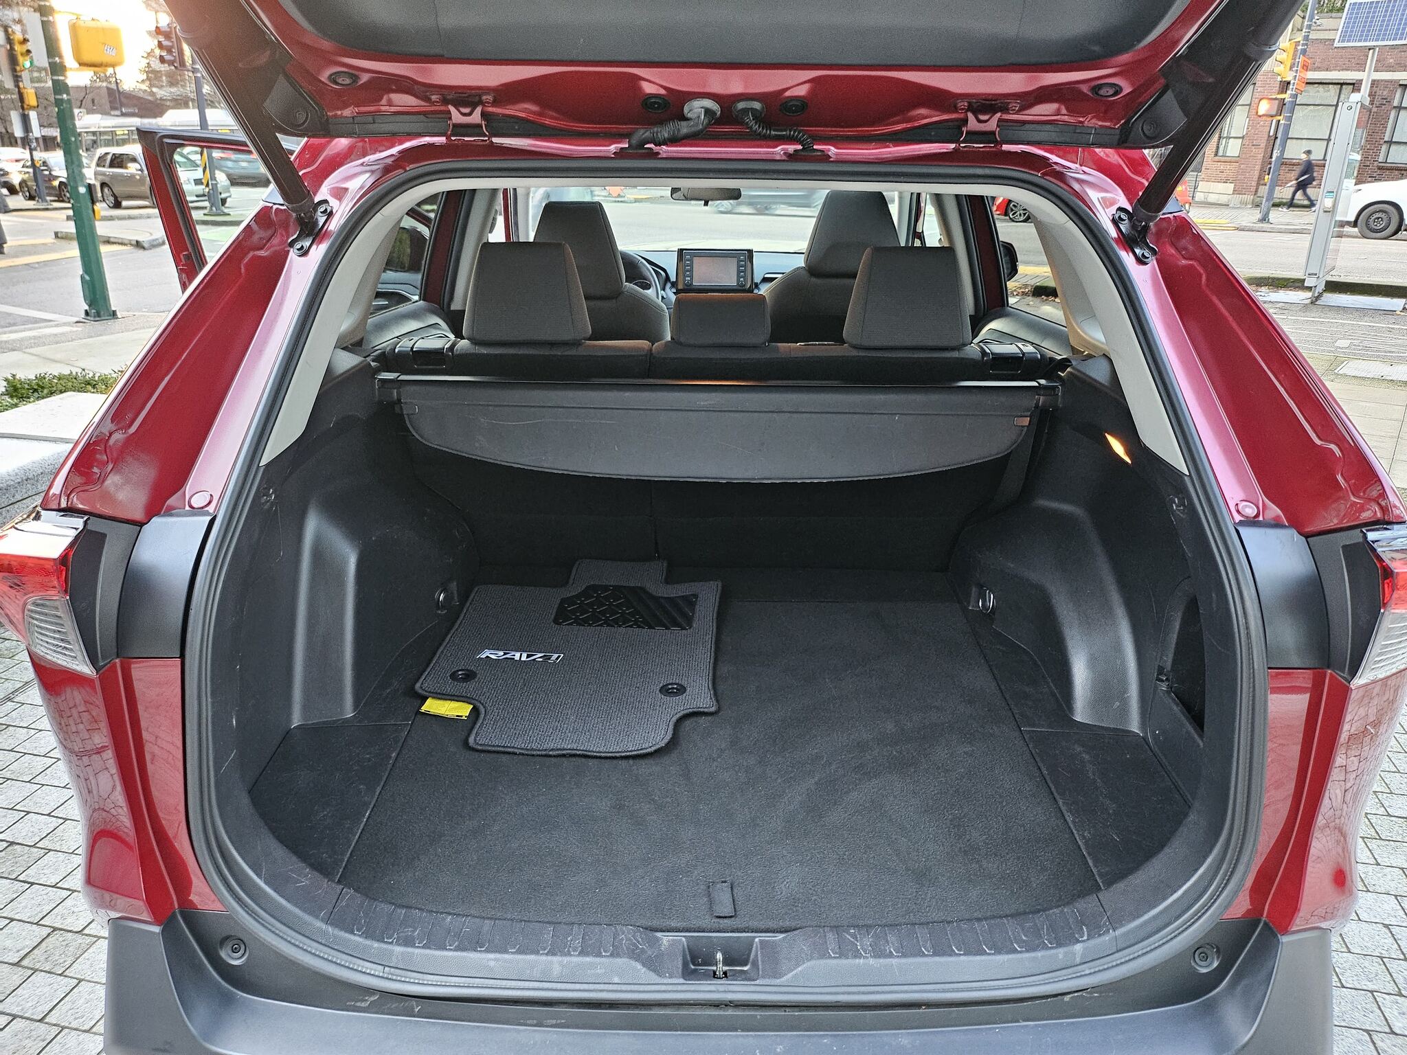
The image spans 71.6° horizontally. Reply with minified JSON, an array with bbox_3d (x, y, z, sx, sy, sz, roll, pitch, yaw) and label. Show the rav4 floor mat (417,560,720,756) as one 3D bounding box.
[{"bbox_3d":[-0.225,0.201,1.816,0.520,0.030,0.710,1,22,1],"label":"rav4 floor mat"}]

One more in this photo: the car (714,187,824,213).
[{"bbox_3d":[2.637,-12.028,34.719,4.600,1.600,1.850,7,21,15],"label":"car"}]

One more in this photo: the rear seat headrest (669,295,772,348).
[{"bbox_3d":[0.032,-0.393,1.860,0.190,0.110,0.100,1,27,1],"label":"rear seat headrest"}]

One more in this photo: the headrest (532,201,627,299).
[{"bbox_3d":[-0.331,-0.723,2.540,0.265,0.230,0.110,1,30,1],"label":"headrest"}]

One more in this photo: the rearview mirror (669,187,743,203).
[{"bbox_3d":[0.009,-1.088,3.150,0.235,0.070,0.050,5,21,12],"label":"rearview mirror"}]

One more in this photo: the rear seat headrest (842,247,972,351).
[{"bbox_3d":[0.385,-0.434,1.840,0.235,0.185,0.110,1,29,1],"label":"rear seat headrest"}]

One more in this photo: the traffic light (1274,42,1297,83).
[{"bbox_3d":[13.317,-10.654,22.300,0.370,0.800,0.280,7,21,15],"label":"traffic light"}]

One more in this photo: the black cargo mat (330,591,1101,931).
[{"bbox_3d":[0.016,0.312,1.589,0.990,0.020,0.900,1,22,1],"label":"black cargo mat"}]

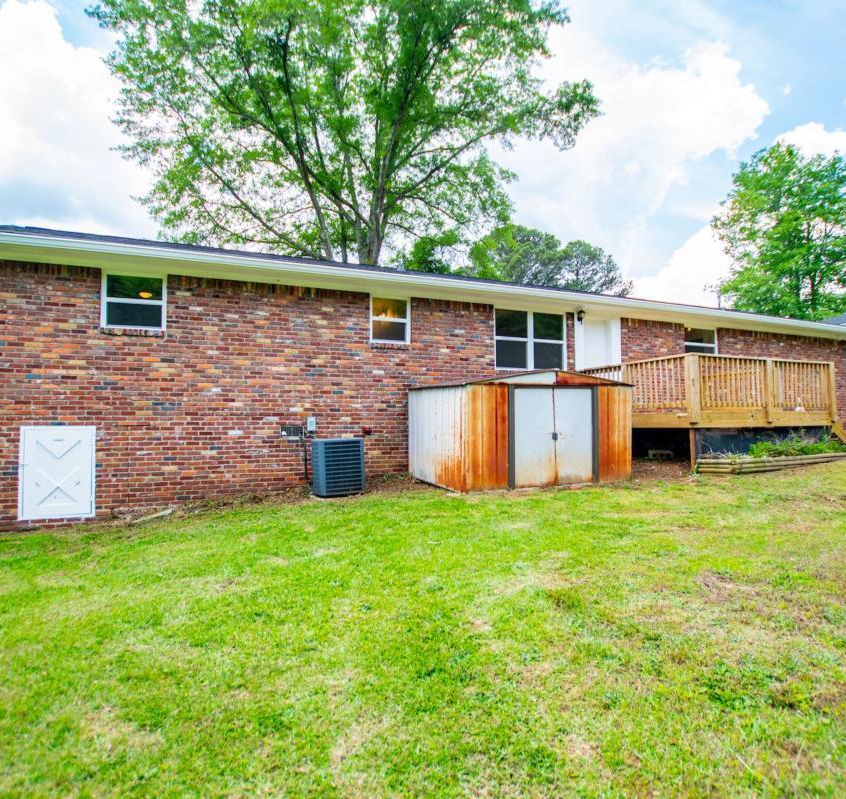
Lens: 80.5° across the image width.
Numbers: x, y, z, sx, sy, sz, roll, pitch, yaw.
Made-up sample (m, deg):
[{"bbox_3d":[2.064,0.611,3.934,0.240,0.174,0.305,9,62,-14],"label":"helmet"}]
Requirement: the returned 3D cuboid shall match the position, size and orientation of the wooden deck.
[{"bbox_3d":[5.099,-0.042,9.172,3.630,1.103,2.470,1,-3,-22],"label":"wooden deck"}]

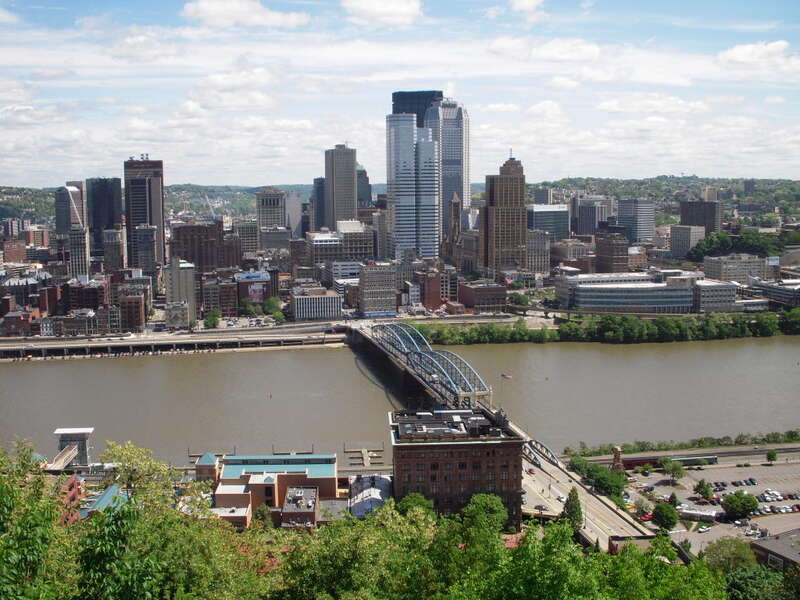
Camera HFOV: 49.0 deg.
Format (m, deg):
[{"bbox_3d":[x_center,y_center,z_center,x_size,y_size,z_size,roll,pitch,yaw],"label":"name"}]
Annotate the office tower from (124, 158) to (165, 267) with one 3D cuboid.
[{"bbox_3d":[-357.000,-118.930,1229.360,48.000,151.000,32.000,-3,8,-13],"label":"office tower"}]

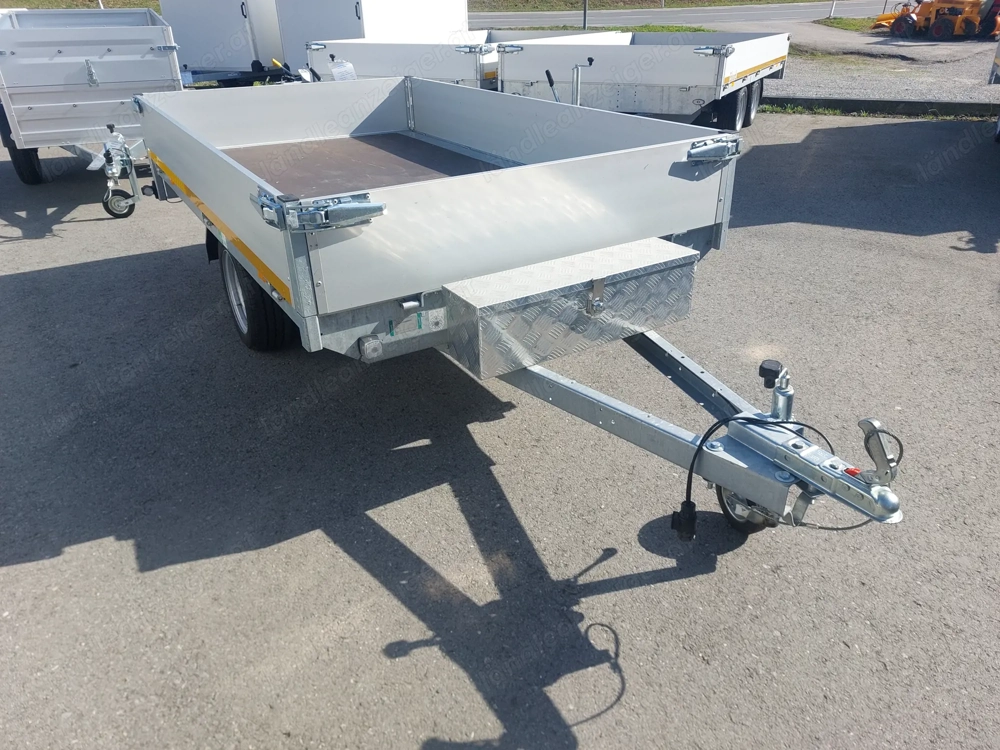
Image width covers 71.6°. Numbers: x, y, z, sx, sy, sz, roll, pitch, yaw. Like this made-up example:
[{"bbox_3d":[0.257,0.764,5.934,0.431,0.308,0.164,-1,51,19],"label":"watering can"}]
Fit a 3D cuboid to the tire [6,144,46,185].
[{"bbox_3d":[-4.001,-1.896,5.804,0.175,0.580,0.580,-12,30,-21],"label":"tire"}]

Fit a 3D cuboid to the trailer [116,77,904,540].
[{"bbox_3d":[-0.222,-0.510,2.789,1.627,0.921,3.821,-17,32,-28],"label":"trailer"}]

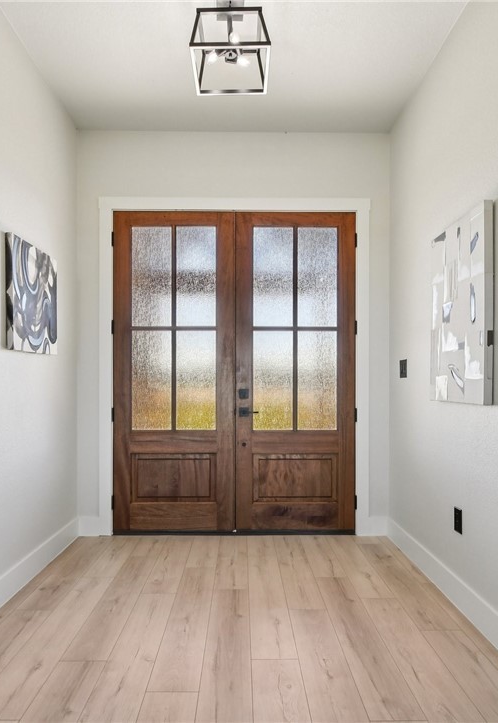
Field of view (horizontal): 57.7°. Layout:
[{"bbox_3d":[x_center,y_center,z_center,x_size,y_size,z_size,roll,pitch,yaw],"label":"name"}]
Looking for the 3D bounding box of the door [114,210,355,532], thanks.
[{"bbox_3d":[-0.106,0.087,3.430,1.829,2.426,0.050,0,-2,-1],"label":"door"}]

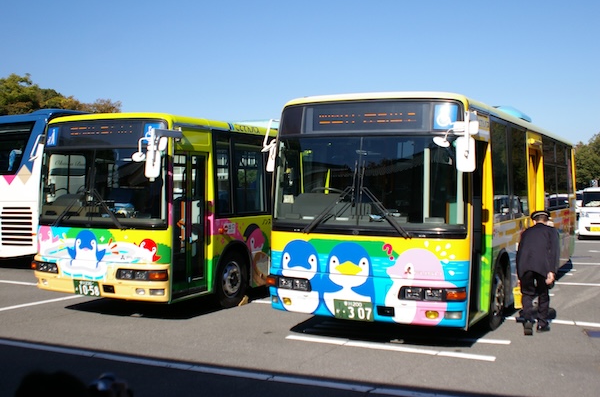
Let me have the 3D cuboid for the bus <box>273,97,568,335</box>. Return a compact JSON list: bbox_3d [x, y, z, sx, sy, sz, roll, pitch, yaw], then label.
[{"bbox_3d":[2.592,0.088,11.246,2.400,2.860,8.550,1,1,28],"label":"bus"}]

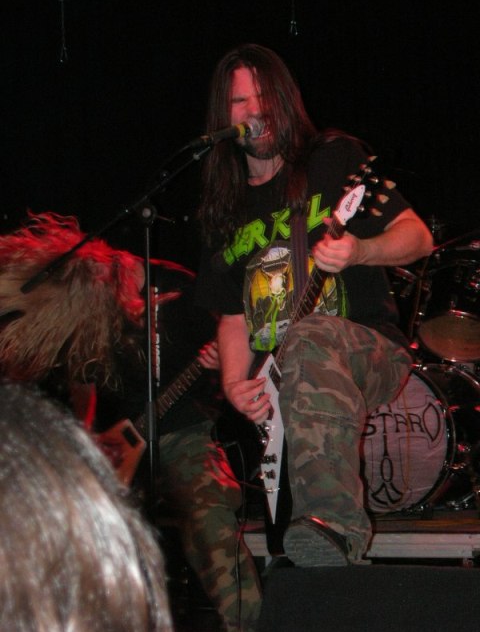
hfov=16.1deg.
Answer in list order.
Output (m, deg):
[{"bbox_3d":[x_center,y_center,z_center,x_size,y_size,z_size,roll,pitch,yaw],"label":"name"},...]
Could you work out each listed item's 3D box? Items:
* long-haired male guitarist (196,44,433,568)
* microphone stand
[{"bbox_3d":[0.180,0.140,4.100,0.600,1.560,0.740,1,4,19],"label":"long-haired male guitarist"},{"bbox_3d":[-0.255,0.280,3.980,0.600,1.380,0.500,-2,4,-27],"label":"microphone stand"}]

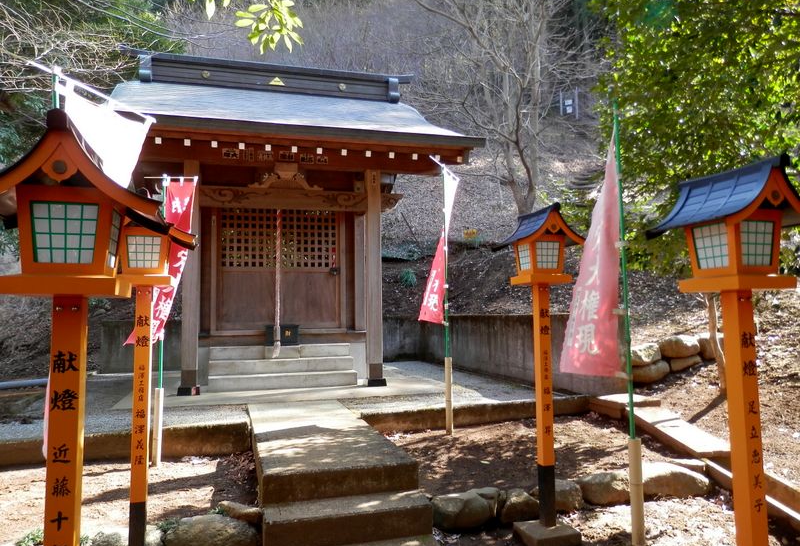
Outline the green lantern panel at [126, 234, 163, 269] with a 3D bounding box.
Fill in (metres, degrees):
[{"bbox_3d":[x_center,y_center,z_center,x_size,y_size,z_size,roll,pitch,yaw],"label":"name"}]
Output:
[{"bbox_3d":[-1.411,-0.113,3.190,0.175,0.180,0.025,0,-5,-16],"label":"green lantern panel"}]

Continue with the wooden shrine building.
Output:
[{"bbox_3d":[-2.216,-1.185,10.634,5.750,6.200,5.800,0,-5,-16],"label":"wooden shrine building"}]

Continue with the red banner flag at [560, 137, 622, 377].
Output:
[{"bbox_3d":[1.094,-0.088,3.300,0.400,1.400,0.160,-4,-6,37],"label":"red banner flag"}]

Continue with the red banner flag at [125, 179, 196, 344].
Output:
[{"bbox_3d":[-2.151,-0.103,5.200,0.580,1.480,0.200,0,-5,-12],"label":"red banner flag"}]

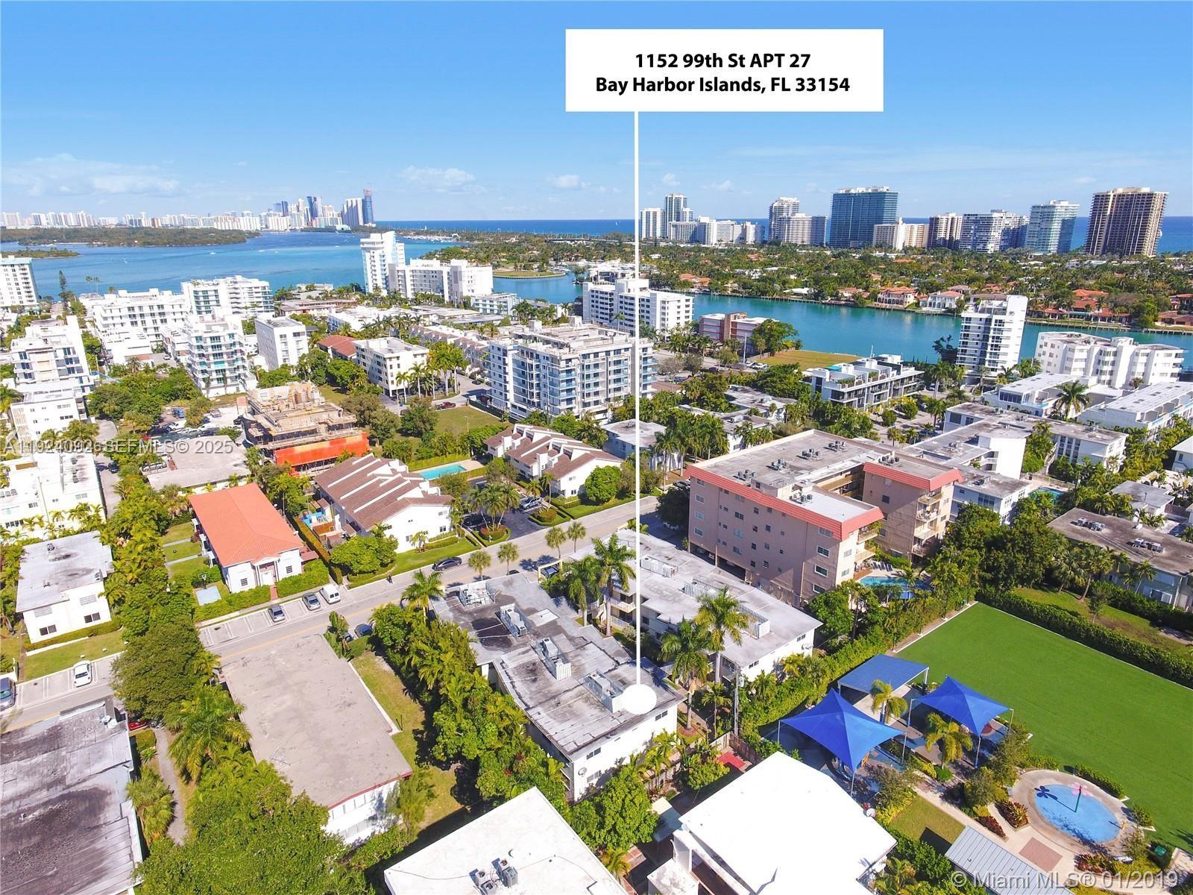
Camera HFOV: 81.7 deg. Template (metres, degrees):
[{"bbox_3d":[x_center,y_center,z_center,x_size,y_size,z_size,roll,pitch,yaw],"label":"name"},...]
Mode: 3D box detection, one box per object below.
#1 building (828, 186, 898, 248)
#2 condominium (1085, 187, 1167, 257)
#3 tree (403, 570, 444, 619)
[{"bbox_3d":[424.180,-359.930,1101.770,38.000,96.000,92.000,-14,23,-34],"label":"building"},{"bbox_3d":[624.200,-260.550,816.490,34.000,86.000,59.000,-14,23,-34],"label":"condominium"},{"bbox_3d":[-24.649,22.206,98.645,5.650,9.584,5.650,0,18,0],"label":"tree"}]

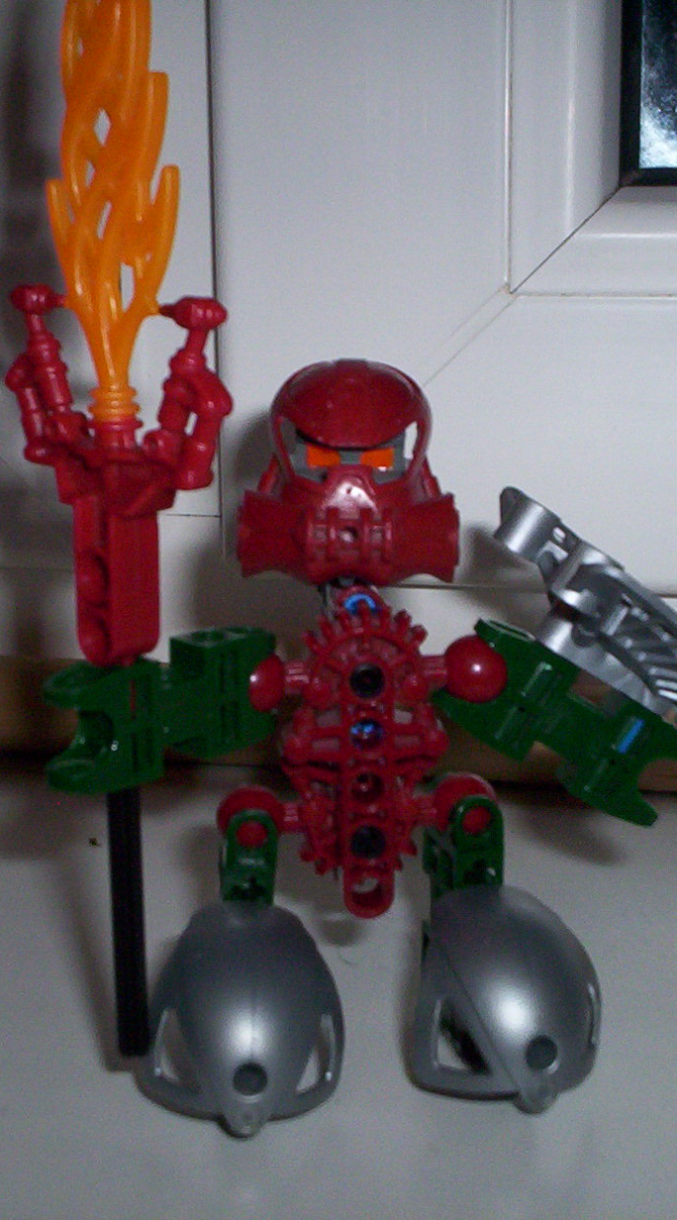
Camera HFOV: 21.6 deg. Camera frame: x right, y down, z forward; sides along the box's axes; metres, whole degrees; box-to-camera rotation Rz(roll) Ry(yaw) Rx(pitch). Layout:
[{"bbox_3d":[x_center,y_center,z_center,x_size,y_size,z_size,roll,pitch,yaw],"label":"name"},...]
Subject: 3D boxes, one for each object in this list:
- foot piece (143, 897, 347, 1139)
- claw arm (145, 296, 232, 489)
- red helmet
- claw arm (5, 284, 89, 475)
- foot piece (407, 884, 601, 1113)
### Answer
[{"bbox_3d":[-0.012,0.056,0.252,0.028,0.026,0.024,1,13,4],"label":"foot piece"},{"bbox_3d":[-0.020,-0.030,0.242,0.011,0.026,0.011,-2,13,-6],"label":"claw arm"},{"bbox_3d":[0.001,-0.019,0.243,0.030,0.029,0.026,0,13,0],"label":"red helmet"},{"bbox_3d":[-0.040,-0.032,0.246,0.011,0.026,0.011,-2,13,-6],"label":"claw arm"},{"bbox_3d":[0.024,0.055,0.256,0.028,0.026,0.024,-6,15,-25],"label":"foot piece"}]

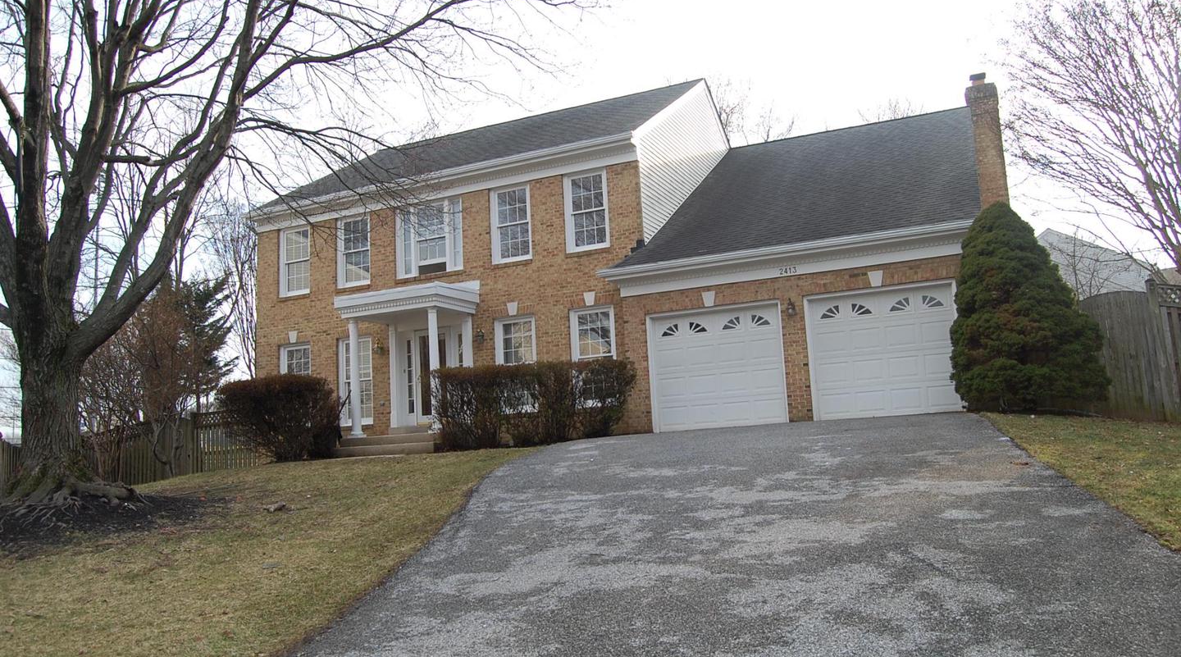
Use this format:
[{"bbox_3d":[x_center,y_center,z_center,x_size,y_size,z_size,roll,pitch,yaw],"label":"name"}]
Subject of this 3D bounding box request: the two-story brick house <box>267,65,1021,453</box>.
[{"bbox_3d":[1.297,-1.743,22.223,16.850,9.150,12.000,-6,-8,24],"label":"two-story brick house"}]

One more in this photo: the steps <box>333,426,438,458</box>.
[{"bbox_3d":[-3.705,2.270,18.002,2.470,0.610,1.870,-6,-8,24],"label":"steps"}]

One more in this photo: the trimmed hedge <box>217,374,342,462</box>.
[{"bbox_3d":[-6.479,1.901,18.594,2.320,1.820,1.450,-6,-8,24],"label":"trimmed hedge"}]

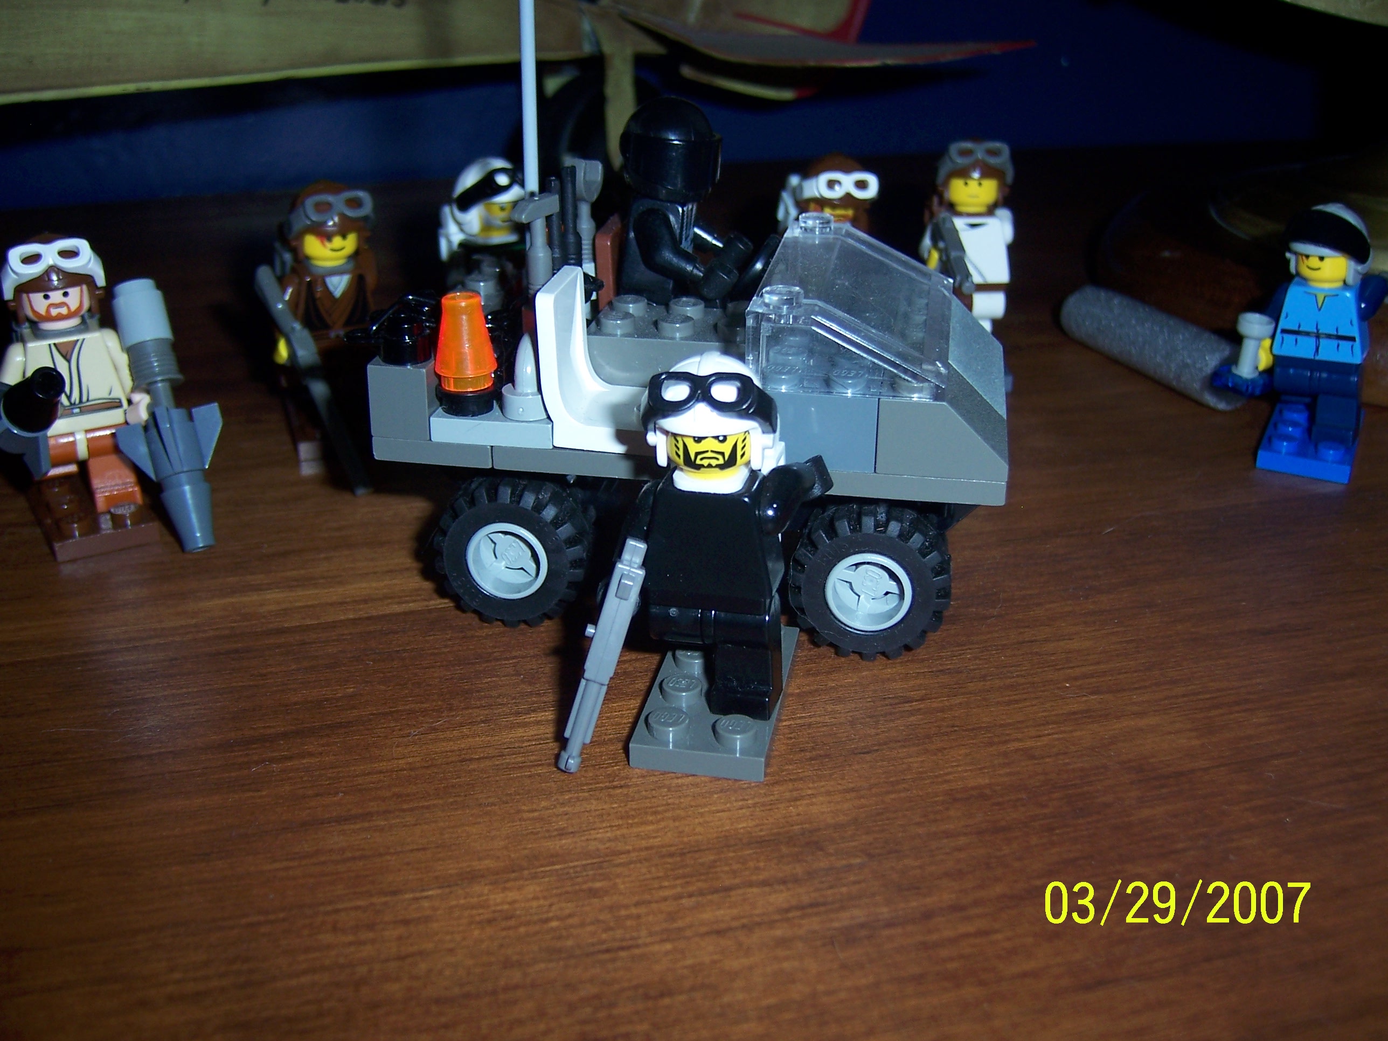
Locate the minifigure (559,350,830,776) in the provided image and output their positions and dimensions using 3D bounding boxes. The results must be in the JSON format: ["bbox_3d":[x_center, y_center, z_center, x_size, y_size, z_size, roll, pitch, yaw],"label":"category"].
[{"bbox_3d":[0.002,0.003,0.173,0.028,0.047,0.035,5,25,10],"label":"minifigure"}]

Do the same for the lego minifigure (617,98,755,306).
[{"bbox_3d":[-0.001,-0.044,0.207,0.021,0.033,0.021,4,24,9],"label":"lego minifigure"}]

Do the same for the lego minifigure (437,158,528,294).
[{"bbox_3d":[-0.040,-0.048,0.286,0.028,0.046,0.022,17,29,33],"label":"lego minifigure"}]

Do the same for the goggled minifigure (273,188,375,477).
[{"bbox_3d":[-0.068,-0.039,0.265,0.022,0.046,0.033,-8,25,-18],"label":"goggled minifigure"}]

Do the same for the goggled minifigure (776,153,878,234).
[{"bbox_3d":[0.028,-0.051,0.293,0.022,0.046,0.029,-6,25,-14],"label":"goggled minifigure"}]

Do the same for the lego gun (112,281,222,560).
[{"bbox_3d":[-0.081,-0.016,0.222,0.016,0.043,0.016,-13,-1,-28],"label":"lego gun"}]

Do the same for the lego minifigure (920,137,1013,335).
[{"bbox_3d":[0.057,-0.055,0.302,0.022,0.046,0.031,-1,24,-3],"label":"lego minifigure"}]

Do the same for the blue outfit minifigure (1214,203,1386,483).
[{"bbox_3d":[0.112,-0.035,0.260,0.026,0.046,0.033,12,27,24],"label":"blue outfit minifigure"}]

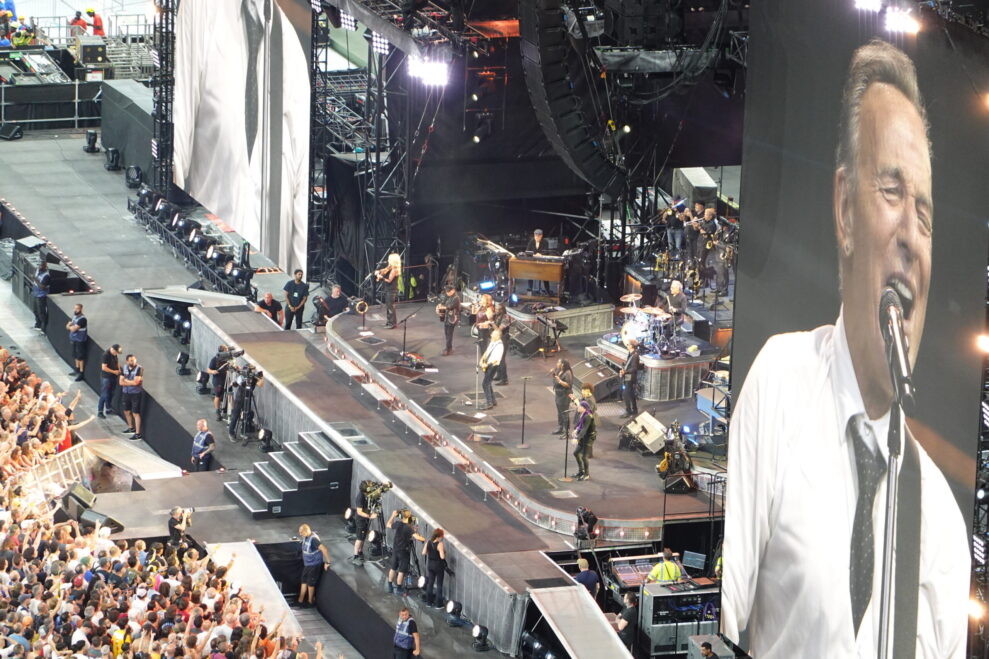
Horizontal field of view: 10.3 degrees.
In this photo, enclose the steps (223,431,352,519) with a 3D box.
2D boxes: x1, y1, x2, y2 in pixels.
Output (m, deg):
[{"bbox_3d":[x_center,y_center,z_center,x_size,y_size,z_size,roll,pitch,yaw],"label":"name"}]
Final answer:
[{"bbox_3d":[-4.506,3.196,119.980,2.237,1.233,2.265,-3,15,-18],"label":"steps"}]

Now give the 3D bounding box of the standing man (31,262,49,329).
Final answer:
[{"bbox_3d":[-11.465,-0.847,138.573,0.380,1.800,0.520,-9,18,-36],"label":"standing man"}]

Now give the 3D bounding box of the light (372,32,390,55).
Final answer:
[{"bbox_3d":[-2.541,-6.430,123.500,0.220,0.500,0.520,-18,31,-33],"label":"light"}]

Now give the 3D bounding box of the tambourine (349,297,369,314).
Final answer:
[{"bbox_3d":[-2.957,-0.504,123.068,0.270,0.270,0.070,4,17,9],"label":"tambourine"}]

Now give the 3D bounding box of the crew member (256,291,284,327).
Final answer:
[{"bbox_3d":[-5.378,-0.017,131.309,0.580,1.760,0.420,7,15,20],"label":"crew member"}]

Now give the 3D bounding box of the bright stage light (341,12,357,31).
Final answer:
[{"bbox_3d":[-3.067,-6.458,115.000,0.200,0.500,0.520,-11,21,-38],"label":"bright stage light"}]

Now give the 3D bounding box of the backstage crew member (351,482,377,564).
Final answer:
[{"bbox_3d":[-2.689,3.982,112.740,0.450,1.750,0.520,-6,18,-27],"label":"backstage crew member"}]

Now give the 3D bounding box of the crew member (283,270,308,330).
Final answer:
[{"bbox_3d":[-4.619,-0.477,127.410,0.570,1.840,0.360,2,16,0],"label":"crew member"}]

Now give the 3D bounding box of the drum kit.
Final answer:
[{"bbox_3d":[3.411,-0.066,120.102,1.200,1.150,1.700,-4,17,-19],"label":"drum kit"}]

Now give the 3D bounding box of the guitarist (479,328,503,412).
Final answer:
[{"bbox_3d":[-0.038,0.852,120.111,0.530,1.740,0.500,-6,18,-24],"label":"guitarist"}]

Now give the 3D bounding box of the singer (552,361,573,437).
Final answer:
[{"bbox_3d":[1.454,1.486,116.591,0.420,1.720,0.500,-5,17,-23],"label":"singer"}]

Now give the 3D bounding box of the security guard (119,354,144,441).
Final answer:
[{"bbox_3d":[-8.157,1.528,123.618,0.550,1.850,0.420,13,20,33],"label":"security guard"}]

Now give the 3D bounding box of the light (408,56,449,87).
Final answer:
[{"bbox_3d":[-1.308,-5.190,110.500,0.850,0.600,0.350,11,19,29],"label":"light"}]

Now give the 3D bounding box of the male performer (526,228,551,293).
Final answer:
[{"bbox_3d":[1.055,-1.581,126.914,0.520,1.560,0.480,5,17,10],"label":"male performer"}]

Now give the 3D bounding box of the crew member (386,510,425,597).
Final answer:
[{"bbox_3d":[-1.883,4.602,113.694,0.680,1.790,0.520,10,17,29],"label":"crew member"}]

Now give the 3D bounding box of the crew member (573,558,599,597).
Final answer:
[{"bbox_3d":[1.815,5.467,110.783,0.520,1.770,0.360,-2,15,-14],"label":"crew member"}]

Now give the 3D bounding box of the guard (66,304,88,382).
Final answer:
[{"bbox_3d":[-9.843,0.278,129.782,0.420,1.790,0.520,-8,19,-31],"label":"guard"}]

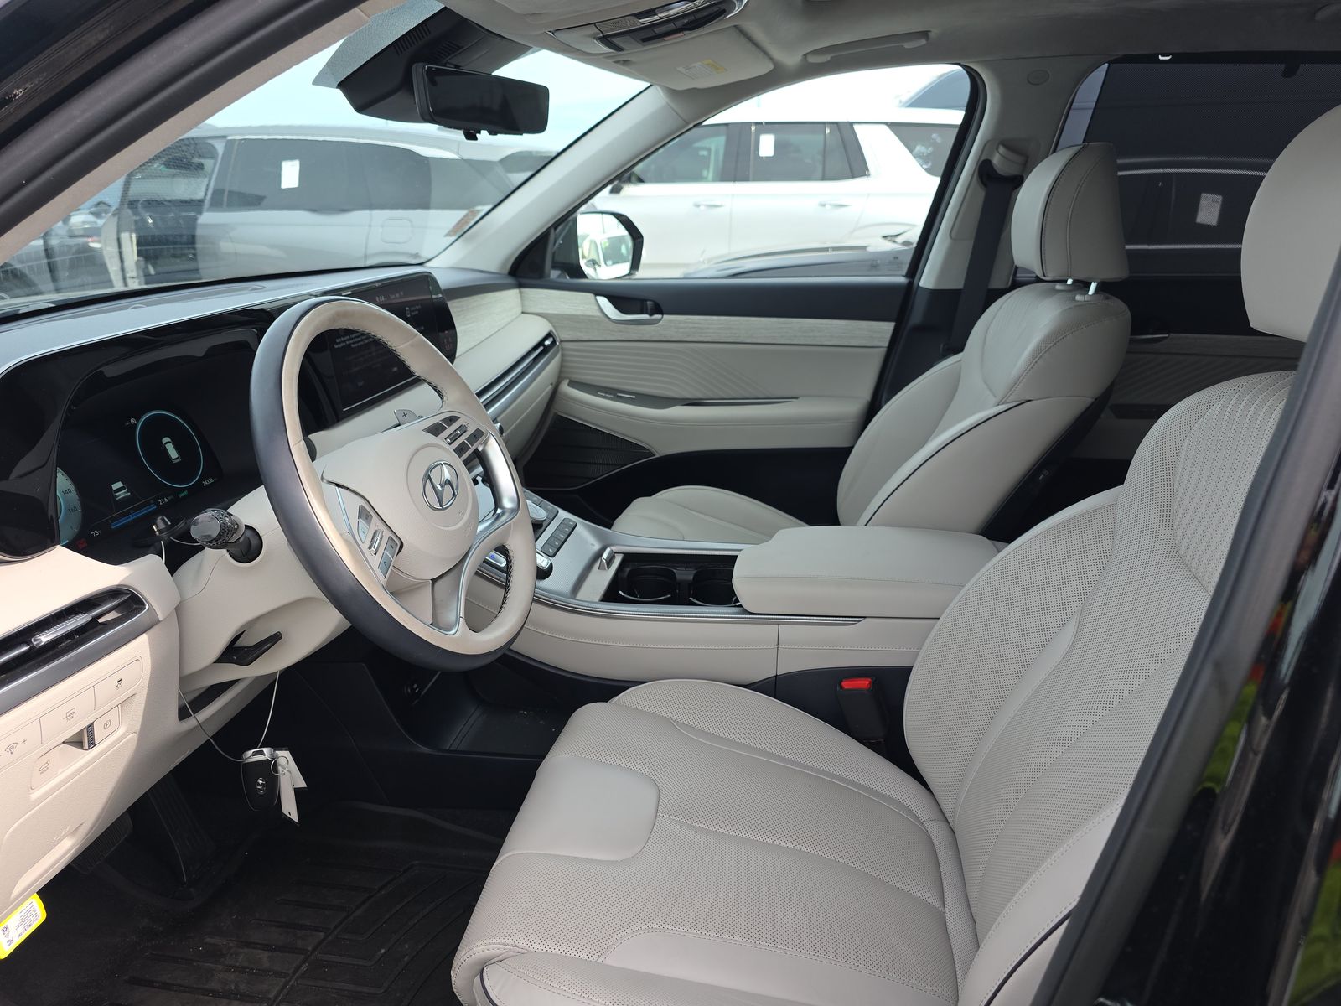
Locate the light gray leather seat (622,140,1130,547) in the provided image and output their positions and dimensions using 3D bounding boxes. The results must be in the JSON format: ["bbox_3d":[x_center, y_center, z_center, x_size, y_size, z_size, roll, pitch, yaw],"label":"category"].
[{"bbox_3d":[0.304,-0.120,1.566,0.860,0.950,0.540,3,21,9],"label":"light gray leather seat"}]

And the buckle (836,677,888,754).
[{"bbox_3d":[0.242,0.264,1.108,0.046,0.100,0.030,-15,17,15],"label":"buckle"}]

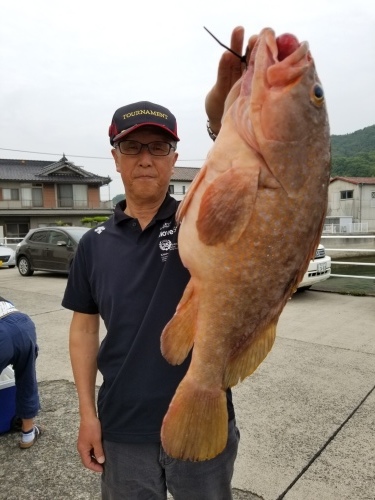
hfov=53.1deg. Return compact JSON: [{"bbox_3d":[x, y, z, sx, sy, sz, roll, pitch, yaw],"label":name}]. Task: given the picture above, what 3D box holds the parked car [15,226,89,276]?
[{"bbox_3d":[-3.349,0.065,11.260,4.060,1.480,1.750,1,2,34],"label":"parked car"}]

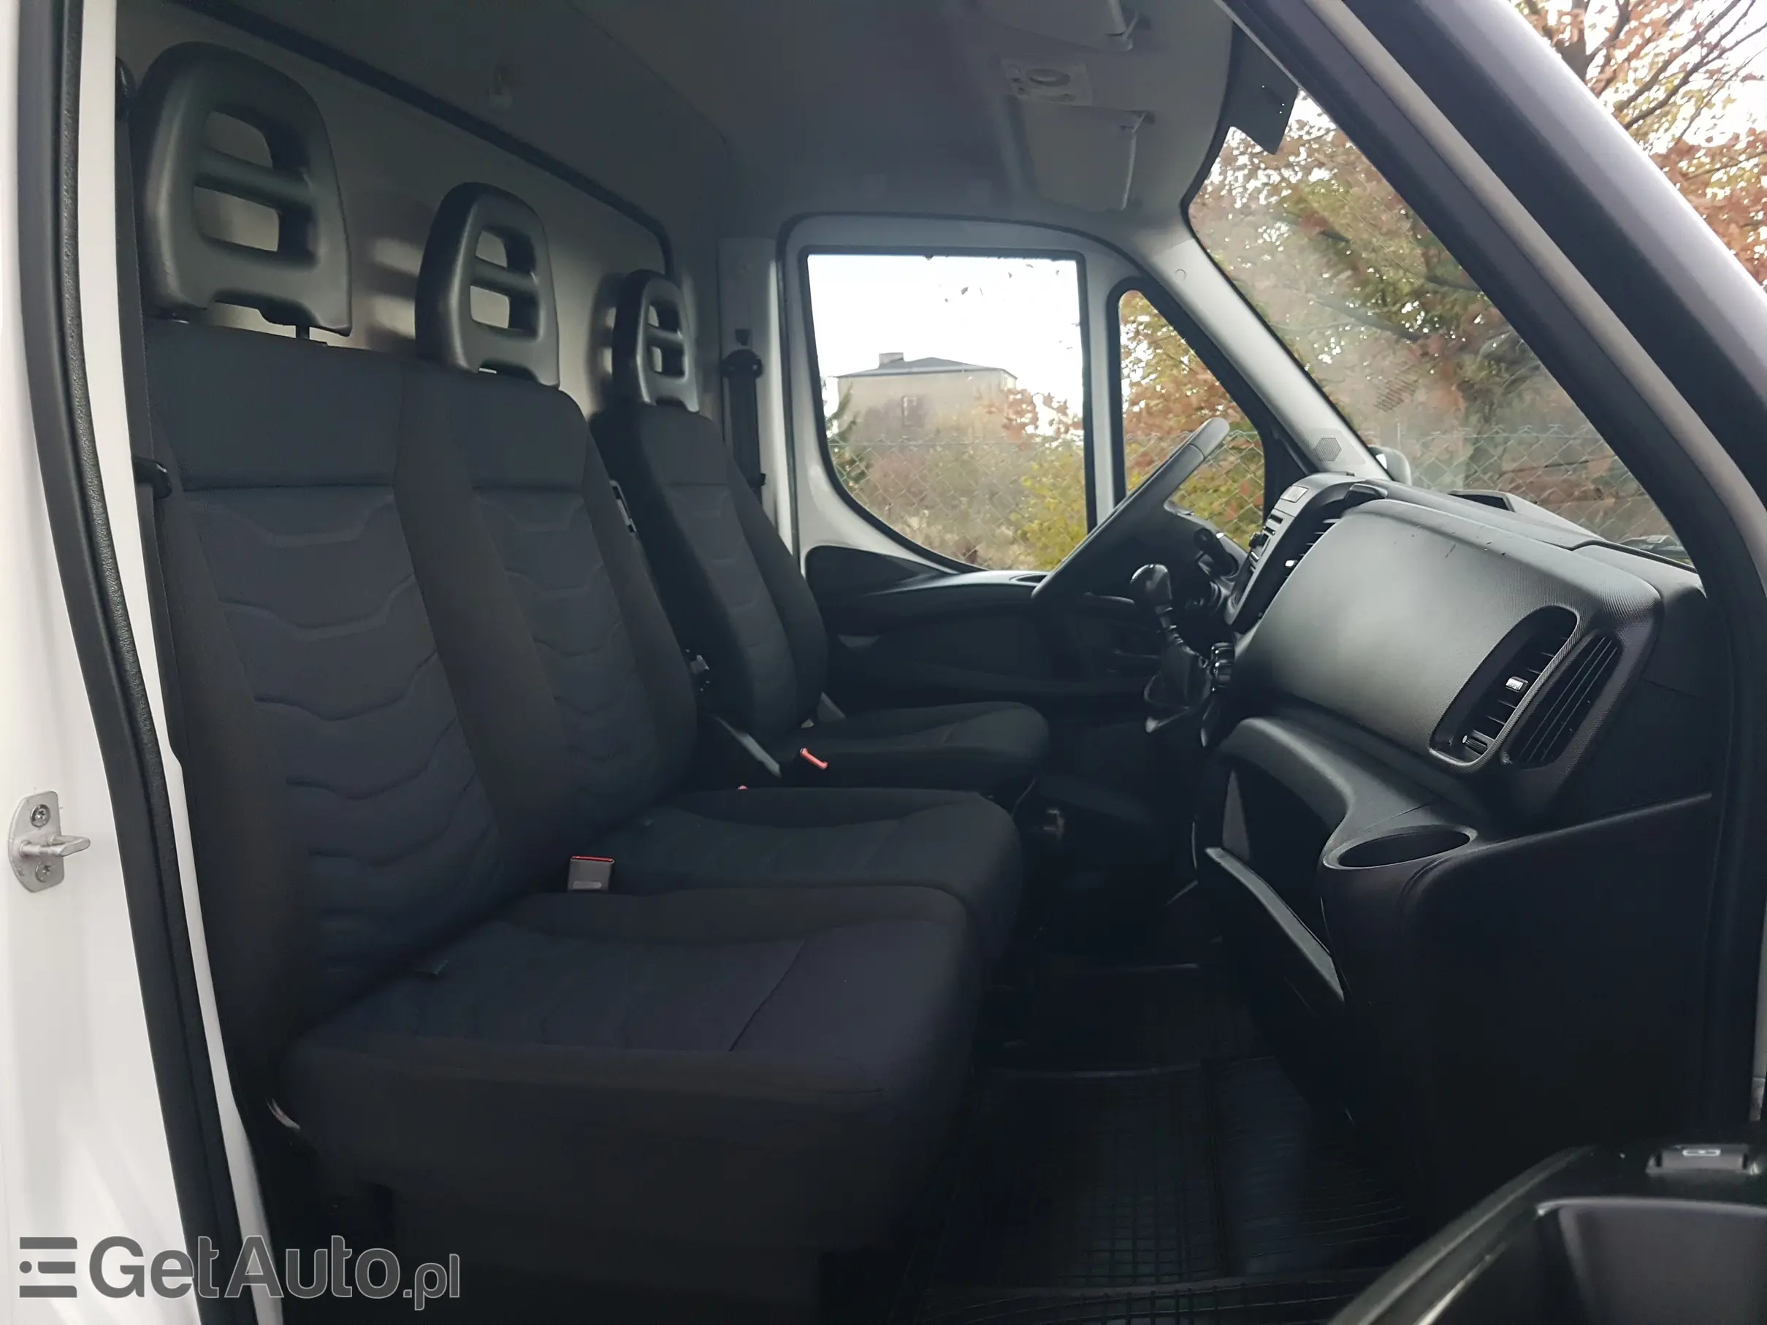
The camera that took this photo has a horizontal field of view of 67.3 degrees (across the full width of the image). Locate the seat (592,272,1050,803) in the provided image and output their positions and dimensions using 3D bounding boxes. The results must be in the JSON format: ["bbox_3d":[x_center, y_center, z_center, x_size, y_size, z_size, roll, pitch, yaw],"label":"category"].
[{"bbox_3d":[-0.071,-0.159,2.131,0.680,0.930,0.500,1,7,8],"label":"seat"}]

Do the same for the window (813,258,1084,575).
[{"bbox_3d":[0.125,-0.459,2.466,0.525,0.585,0.045,1,13,8],"label":"window"}]

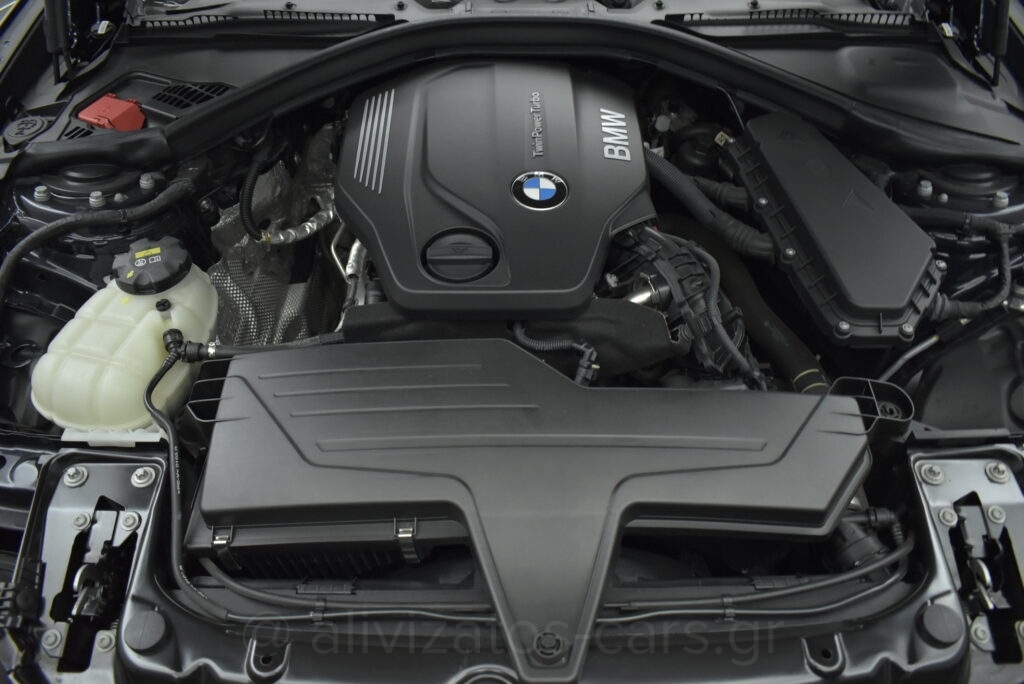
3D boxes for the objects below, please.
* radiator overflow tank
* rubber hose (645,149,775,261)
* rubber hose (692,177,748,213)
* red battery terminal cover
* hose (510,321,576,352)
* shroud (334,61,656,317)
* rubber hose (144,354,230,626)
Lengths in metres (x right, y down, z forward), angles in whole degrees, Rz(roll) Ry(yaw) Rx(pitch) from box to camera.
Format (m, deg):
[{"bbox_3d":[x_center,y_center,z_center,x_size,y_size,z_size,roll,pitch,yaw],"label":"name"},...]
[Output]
[{"bbox_3d":[-0.410,0.001,0.817,0.192,0.170,0.165,0,47,0],"label":"radiator overflow tank"},{"bbox_3d":[0.249,-0.177,0.985,0.043,0.045,0.215,-32,55,-27],"label":"rubber hose"},{"bbox_3d":[0.271,-0.195,0.996,0.075,0.034,0.034,20,50,17],"label":"rubber hose"},{"bbox_3d":[-0.522,-0.294,1.016,0.080,0.036,0.060,18,50,16],"label":"red battery terminal cover"},{"bbox_3d":[0.039,-0.007,0.857,0.075,0.030,0.032,0,47,0],"label":"hose"},{"bbox_3d":[-0.013,-0.193,0.996,0.405,0.100,0.425,0,53,0],"label":"shroud"},{"bbox_3d":[-0.320,0.136,0.748,0.055,0.042,0.255,-16,71,-14],"label":"rubber hose"}]

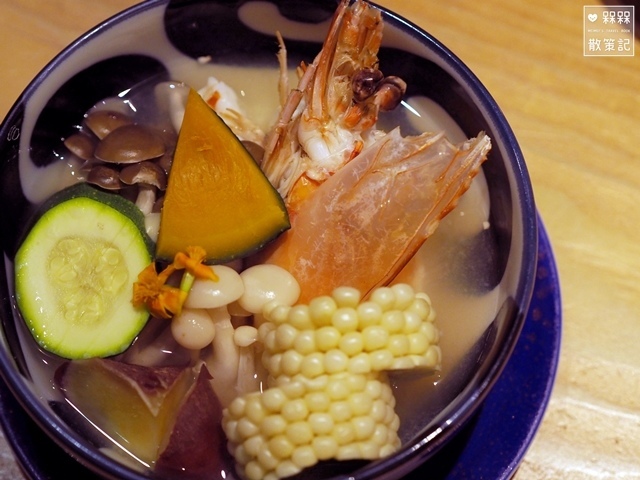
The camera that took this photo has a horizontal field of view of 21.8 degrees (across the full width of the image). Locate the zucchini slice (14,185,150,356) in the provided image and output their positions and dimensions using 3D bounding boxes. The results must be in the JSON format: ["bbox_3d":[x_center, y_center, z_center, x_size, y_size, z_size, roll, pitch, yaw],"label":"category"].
[{"bbox_3d":[-0.067,0.009,0.473,0.038,0.014,0.047,-2,106,-5],"label":"zucchini slice"}]

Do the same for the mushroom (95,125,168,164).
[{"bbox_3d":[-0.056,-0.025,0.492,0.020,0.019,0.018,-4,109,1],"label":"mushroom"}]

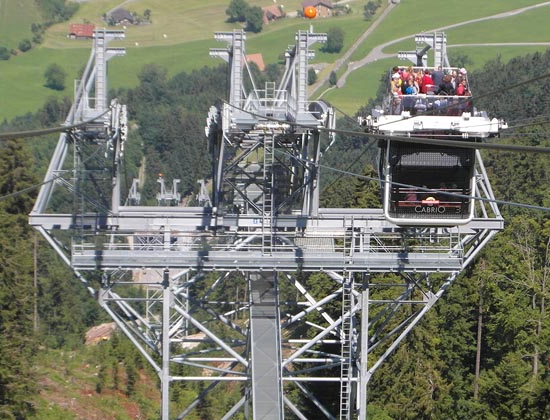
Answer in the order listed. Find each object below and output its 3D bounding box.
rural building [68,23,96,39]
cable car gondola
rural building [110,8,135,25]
[{"bbox_3d":[-99.267,-92.169,1080.000,13.200,6.800,11.500,1,20,-2],"label":"rural building"},{"bbox_3d":[5.661,-2.214,75.000,4.900,4.700,4.000,0,20,-3],"label":"cable car gondola"},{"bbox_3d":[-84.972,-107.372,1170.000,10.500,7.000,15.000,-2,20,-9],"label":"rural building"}]

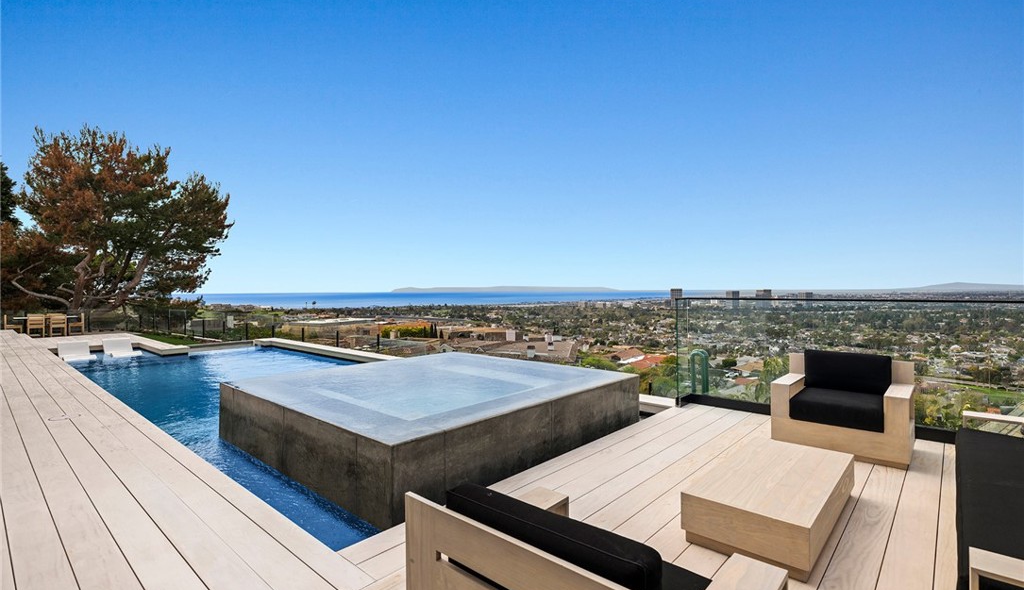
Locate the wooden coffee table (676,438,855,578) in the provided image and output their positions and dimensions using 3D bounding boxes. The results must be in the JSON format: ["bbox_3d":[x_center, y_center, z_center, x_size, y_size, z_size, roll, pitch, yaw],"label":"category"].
[{"bbox_3d":[1.589,1.201,2.909,0.608,0.269,1.304,0,0,42],"label":"wooden coffee table"}]

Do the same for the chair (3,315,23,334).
[{"bbox_3d":[-17.944,1.152,17.400,0.470,0.840,0.470,0,0,42],"label":"chair"}]

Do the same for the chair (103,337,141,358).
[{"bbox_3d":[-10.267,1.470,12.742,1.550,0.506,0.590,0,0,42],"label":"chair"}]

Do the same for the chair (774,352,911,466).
[{"bbox_3d":[2.862,0.922,4.188,0.940,0.782,0.690,0,0,42],"label":"chair"}]

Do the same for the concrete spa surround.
[{"bbox_3d":[-0.858,1.221,5.243,3.228,0.609,3.171,0,0,42],"label":"concrete spa surround"}]

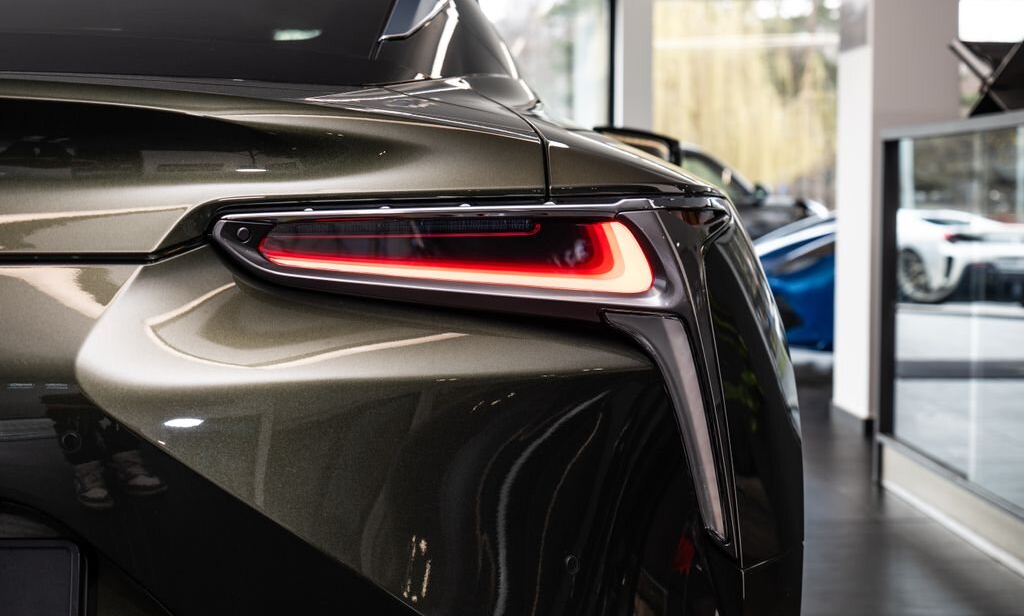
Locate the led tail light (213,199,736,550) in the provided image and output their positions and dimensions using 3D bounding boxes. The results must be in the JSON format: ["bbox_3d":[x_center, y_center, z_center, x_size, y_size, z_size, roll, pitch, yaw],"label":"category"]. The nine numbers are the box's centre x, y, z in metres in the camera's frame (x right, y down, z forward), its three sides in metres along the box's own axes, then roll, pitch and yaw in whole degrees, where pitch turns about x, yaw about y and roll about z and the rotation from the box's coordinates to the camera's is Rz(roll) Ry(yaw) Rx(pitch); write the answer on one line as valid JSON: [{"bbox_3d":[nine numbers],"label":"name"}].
[{"bbox_3d":[-0.014,0.071,1.546,0.495,0.335,0.210,-1,3,-10],"label":"led tail light"}]

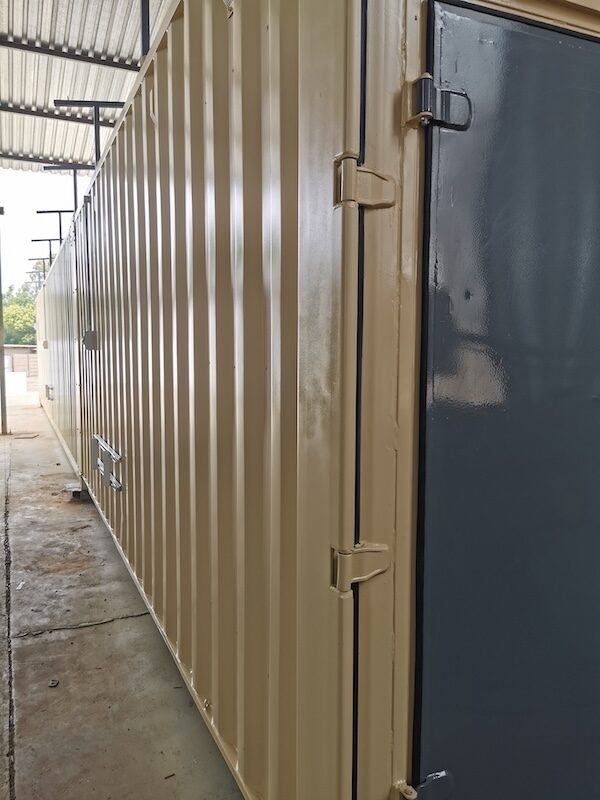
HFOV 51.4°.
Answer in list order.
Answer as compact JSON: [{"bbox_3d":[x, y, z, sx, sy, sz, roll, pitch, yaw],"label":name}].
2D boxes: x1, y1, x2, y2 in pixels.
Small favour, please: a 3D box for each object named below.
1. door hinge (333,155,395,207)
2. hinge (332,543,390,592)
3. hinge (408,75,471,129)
[{"bbox_3d":[0.144,-0.453,1.321,0.142,0.099,0.045,-2,5,-24],"label":"door hinge"},{"bbox_3d":[0.140,0.369,1.388,0.140,0.095,0.045,-2,5,-24],"label":"hinge"},{"bbox_3d":[0.313,-0.649,1.366,0.158,0.095,0.055,-2,5,-24],"label":"hinge"}]

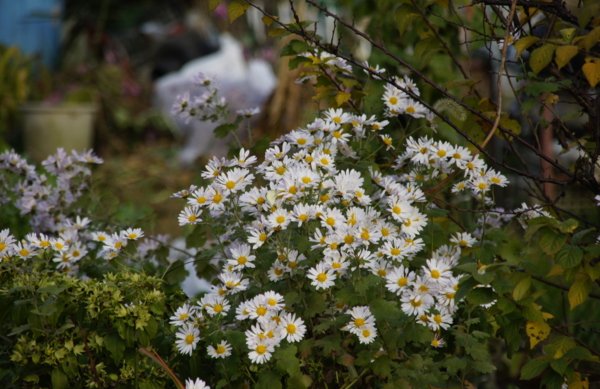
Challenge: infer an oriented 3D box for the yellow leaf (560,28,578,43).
[{"bbox_3d":[0.415,-0.245,7.700,0.028,0.025,0.015,0,6,0],"label":"yellow leaf"}]

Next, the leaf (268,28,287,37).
[{"bbox_3d":[-0.034,-0.246,7.600,0.027,0.015,0.016,0,3,0],"label":"leaf"}]

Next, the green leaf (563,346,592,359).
[{"bbox_3d":[0.422,0.240,7.600,0.046,0.021,0.025,-1,6,-7],"label":"green leaf"}]

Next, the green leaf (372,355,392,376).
[{"bbox_3d":[0.112,0.231,6.750,0.027,0.027,0.015,0,7,0],"label":"green leaf"}]

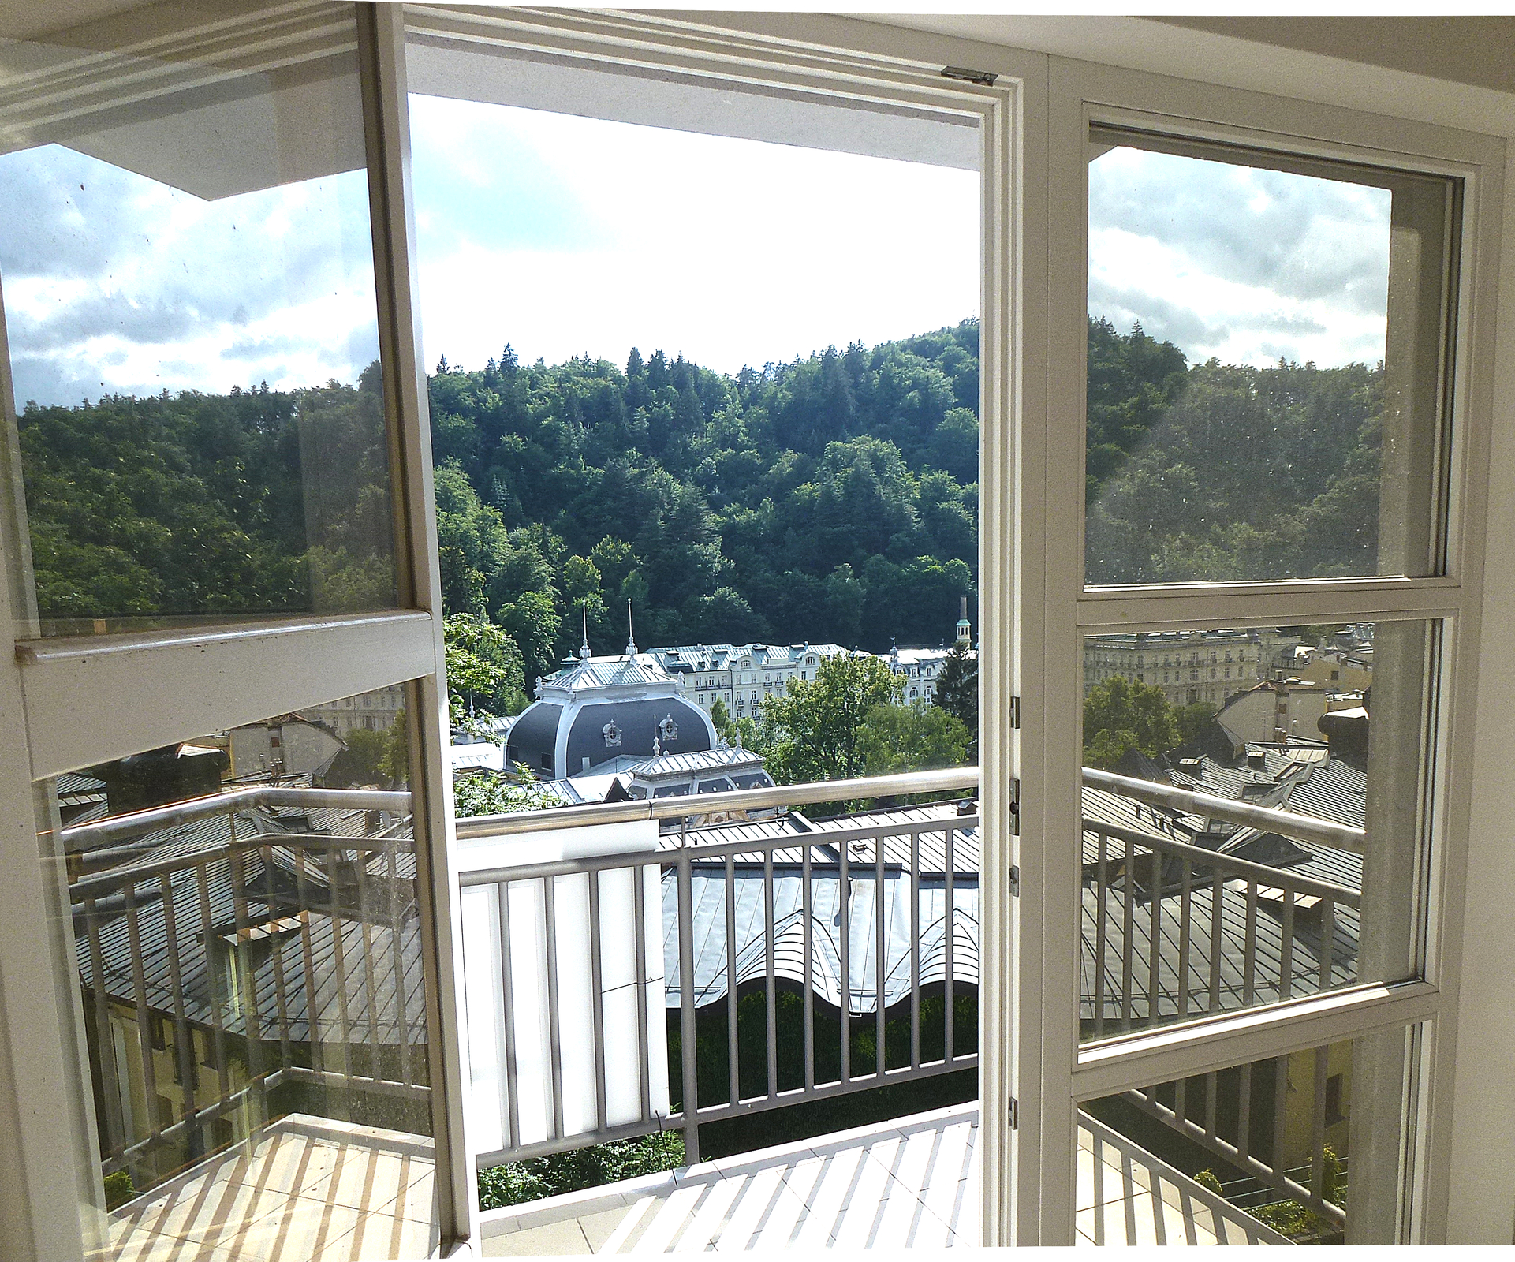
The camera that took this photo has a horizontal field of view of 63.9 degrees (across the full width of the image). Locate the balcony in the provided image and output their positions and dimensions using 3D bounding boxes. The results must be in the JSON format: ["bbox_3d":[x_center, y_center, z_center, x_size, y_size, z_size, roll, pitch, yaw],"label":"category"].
[{"bbox_3d":[-0.011,1.032,2.705,2.660,1.063,1.380,-3,6,-24],"label":"balcony"}]

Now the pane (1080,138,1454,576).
[{"bbox_3d":[0.844,-0.415,1.950,0.786,0.673,0.030,-3,6,-24],"label":"pane"}]

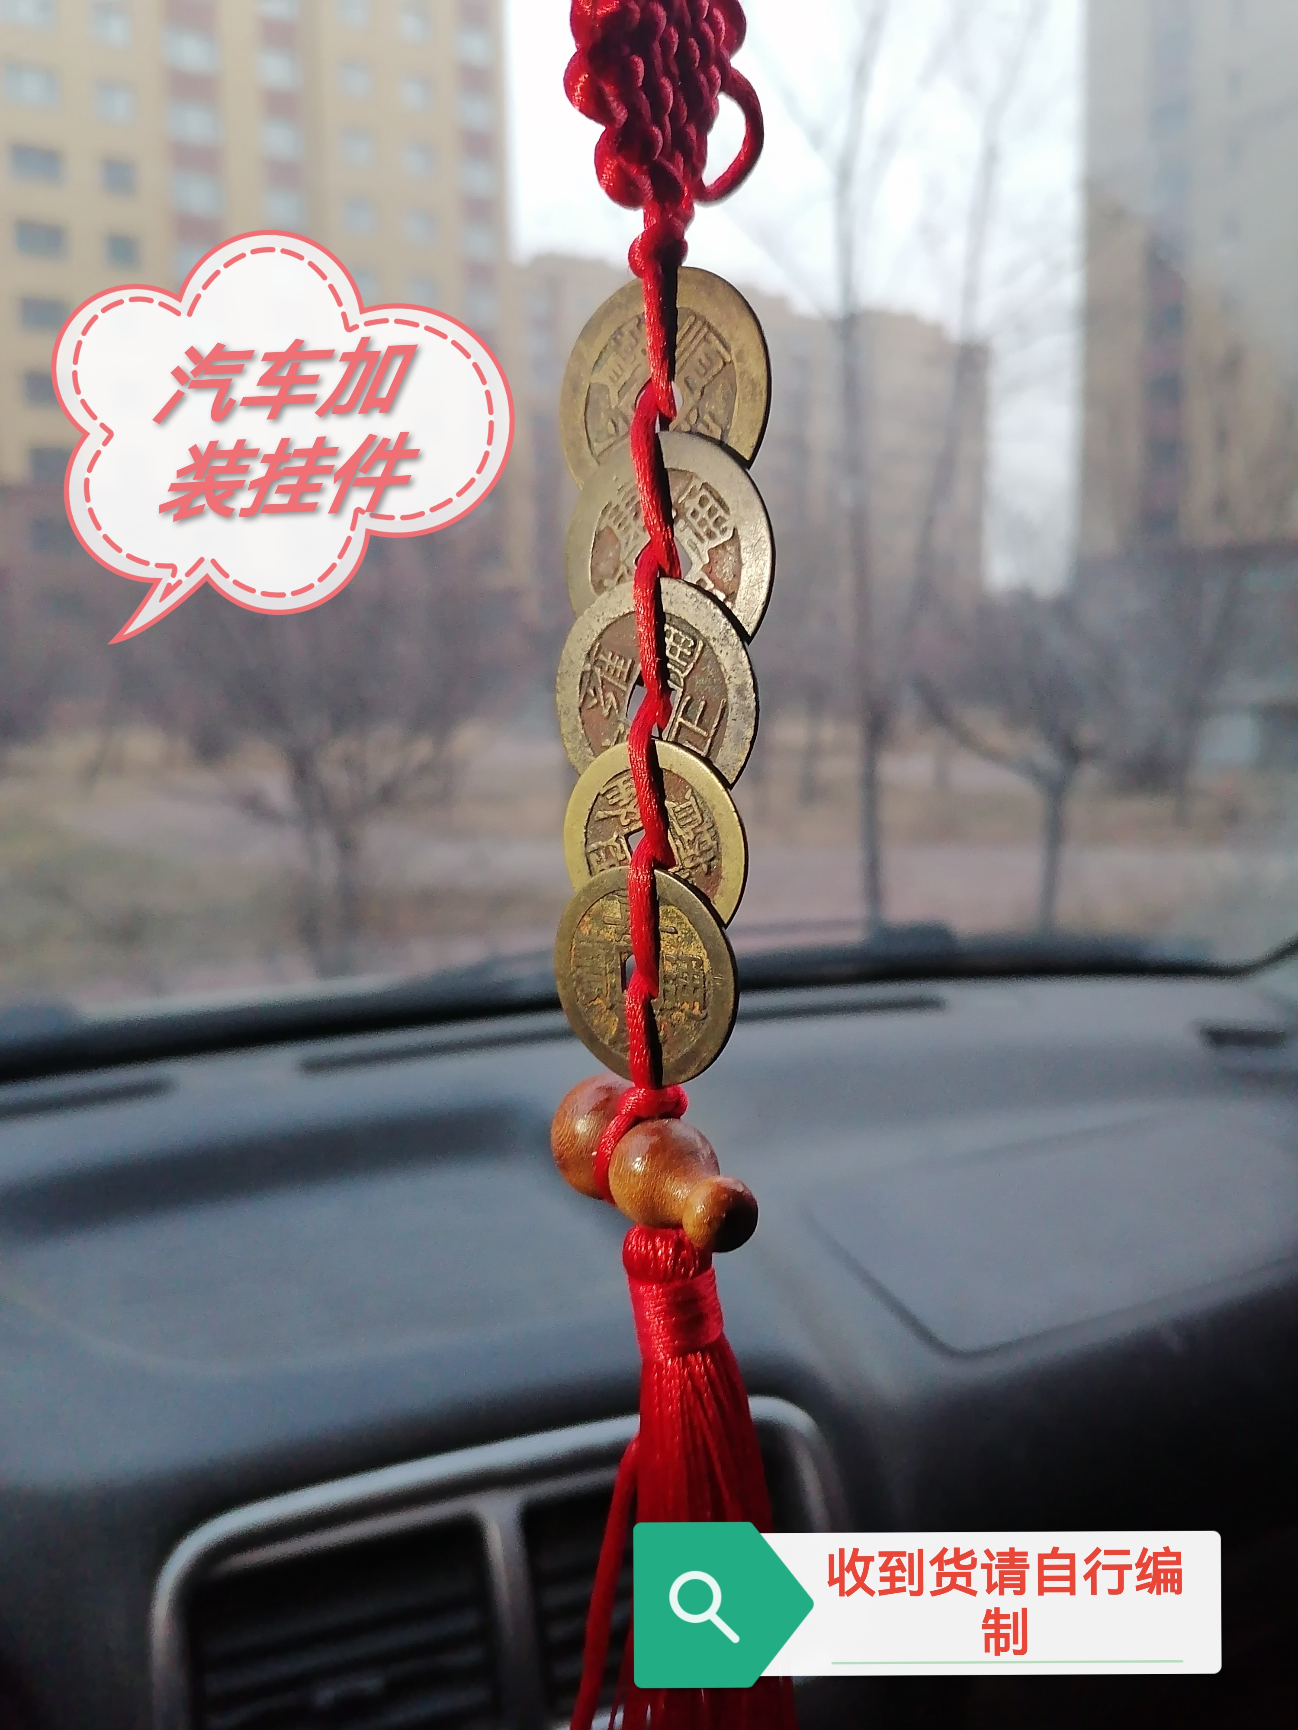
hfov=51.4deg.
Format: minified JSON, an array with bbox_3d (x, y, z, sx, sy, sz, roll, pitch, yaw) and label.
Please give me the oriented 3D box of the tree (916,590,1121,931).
[{"bbox_3d":[2.465,-0.690,9.000,1.400,2.300,1.350,0,7,0],"label":"tree"}]

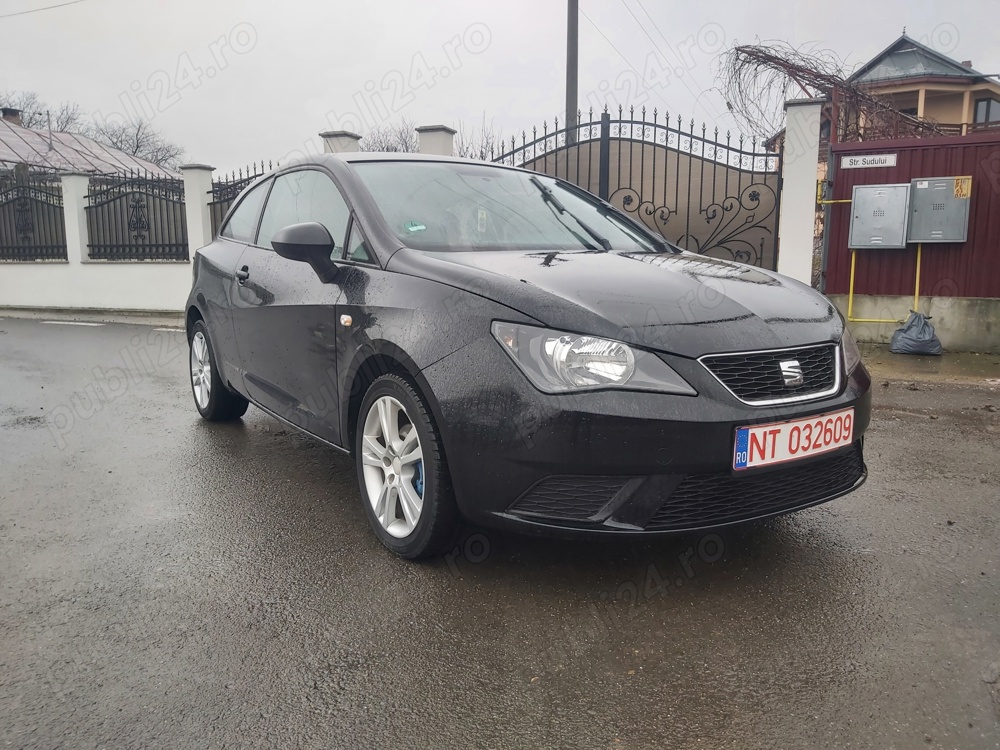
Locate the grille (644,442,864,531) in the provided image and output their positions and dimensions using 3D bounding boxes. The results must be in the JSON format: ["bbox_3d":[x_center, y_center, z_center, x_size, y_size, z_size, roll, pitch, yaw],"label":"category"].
[{"bbox_3d":[0.793,0.287,2.105,0.970,0.155,0.120,-6,10,-34],"label":"grille"}]

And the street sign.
[{"bbox_3d":[3.660,-2.118,7.450,0.470,0.120,0.015,5,10,30],"label":"street sign"}]

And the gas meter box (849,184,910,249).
[{"bbox_3d":[3.744,-1.555,7.394,0.485,0.600,0.220,5,10,30],"label":"gas meter box"}]

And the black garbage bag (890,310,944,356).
[{"bbox_3d":[3.928,-0.383,7.100,0.450,0.390,0.370,5,10,30],"label":"black garbage bag"}]

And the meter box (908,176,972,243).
[{"bbox_3d":[4.174,-1.559,7.124,0.485,0.600,0.220,5,10,30],"label":"meter box"}]

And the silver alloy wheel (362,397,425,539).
[{"bbox_3d":[-0.269,0.268,2.309,0.160,0.430,0.430,-6,10,-34],"label":"silver alloy wheel"}]

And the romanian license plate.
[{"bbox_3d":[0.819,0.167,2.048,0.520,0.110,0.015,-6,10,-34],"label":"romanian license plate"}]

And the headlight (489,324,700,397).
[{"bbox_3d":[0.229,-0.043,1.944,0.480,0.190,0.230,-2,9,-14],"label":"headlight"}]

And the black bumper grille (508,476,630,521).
[{"bbox_3d":[0.185,0.312,1.902,0.320,0.120,0.080,1,9,4],"label":"black bumper grille"}]

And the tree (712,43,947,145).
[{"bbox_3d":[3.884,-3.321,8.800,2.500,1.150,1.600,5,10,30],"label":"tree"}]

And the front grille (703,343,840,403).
[{"bbox_3d":[0.792,-0.005,2.064,0.640,0.150,0.090,-6,10,-34],"label":"front grille"}]

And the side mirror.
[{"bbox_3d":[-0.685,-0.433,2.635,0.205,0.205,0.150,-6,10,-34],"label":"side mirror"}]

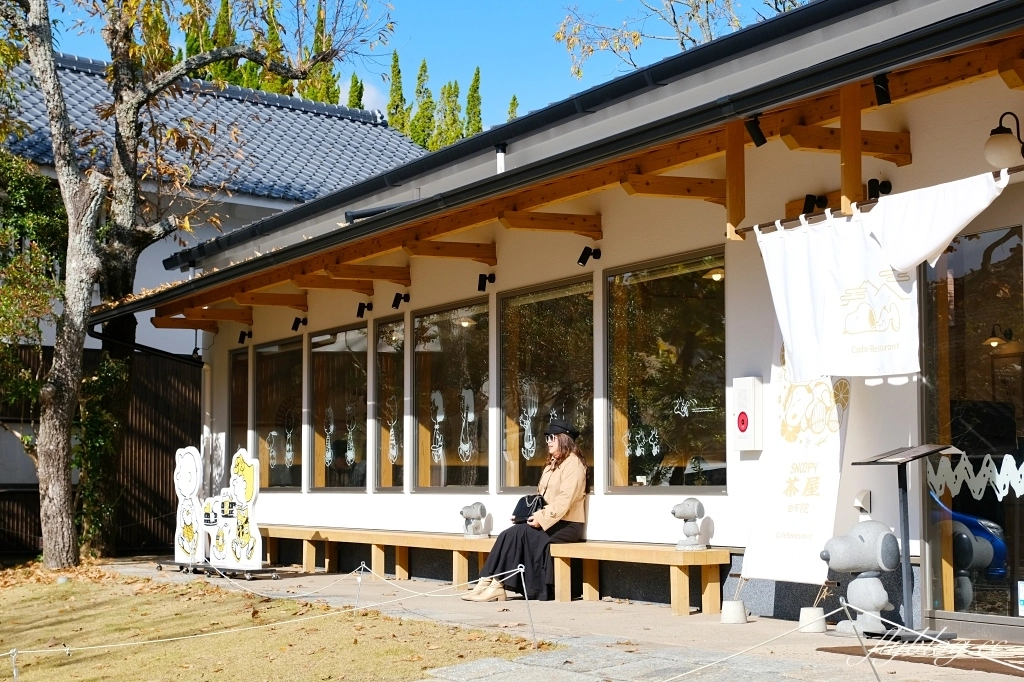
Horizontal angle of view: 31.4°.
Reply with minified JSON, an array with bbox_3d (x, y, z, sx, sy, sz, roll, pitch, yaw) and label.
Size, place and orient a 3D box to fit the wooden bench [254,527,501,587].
[{"bbox_3d":[-1.241,1.988,16.893,0.455,0.417,6.096,2,-5,-27],"label":"wooden bench"}]

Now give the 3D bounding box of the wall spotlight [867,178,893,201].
[{"bbox_3d":[2.165,-0.892,10.770,0.150,0.130,0.080,2,-5,-27],"label":"wall spotlight"}]

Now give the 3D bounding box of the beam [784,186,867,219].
[{"bbox_3d":[1.932,-0.841,11.234,0.040,0.110,0.790,2,-5,-26],"label":"beam"}]

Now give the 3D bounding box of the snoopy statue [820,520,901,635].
[{"bbox_3d":[1.993,1.357,10.465,0.450,0.645,0.340,2,-5,-19],"label":"snoopy statue"}]

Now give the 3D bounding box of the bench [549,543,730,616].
[{"bbox_3d":[0.848,1.653,12.723,0.434,0.417,1.921,2,-5,-27],"label":"bench"}]

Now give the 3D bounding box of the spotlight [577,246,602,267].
[{"bbox_3d":[0.588,-0.635,13.769,0.165,0.155,0.075,2,-5,-26],"label":"spotlight"}]

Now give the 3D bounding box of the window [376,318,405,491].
[{"bbox_3d":[-1.153,0.607,17.401,0.090,1.650,0.740,2,-5,-26],"label":"window"}]

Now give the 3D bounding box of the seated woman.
[{"bbox_3d":[0.087,1.263,13.655,0.940,1.344,0.550,2,-5,-27],"label":"seated woman"}]

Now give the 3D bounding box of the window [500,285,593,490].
[{"bbox_3d":[0.267,0.378,14.690,0.080,1.650,1.640,2,-5,-27],"label":"window"}]

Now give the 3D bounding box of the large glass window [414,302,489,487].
[{"bbox_3d":[-0.543,0.510,16.185,0.090,1.650,1.640,2,-5,-26],"label":"large glass window"}]

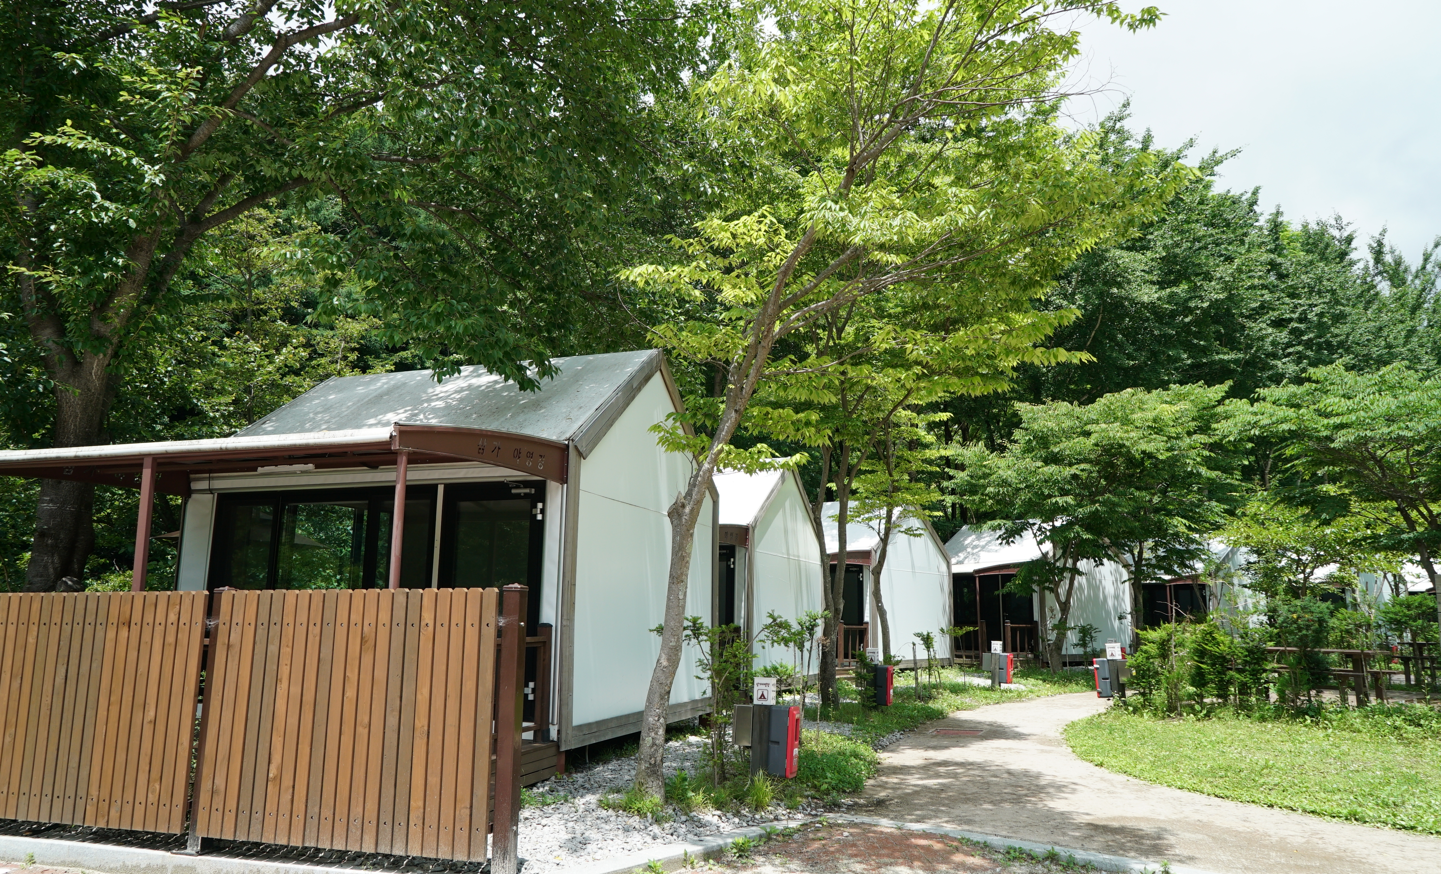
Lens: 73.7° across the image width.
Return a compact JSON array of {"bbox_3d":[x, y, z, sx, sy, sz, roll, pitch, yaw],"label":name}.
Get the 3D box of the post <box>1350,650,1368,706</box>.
[{"bbox_3d":[9.194,3.506,13.860,0.130,0.740,0.130,6,-12,-25],"label":"post"}]

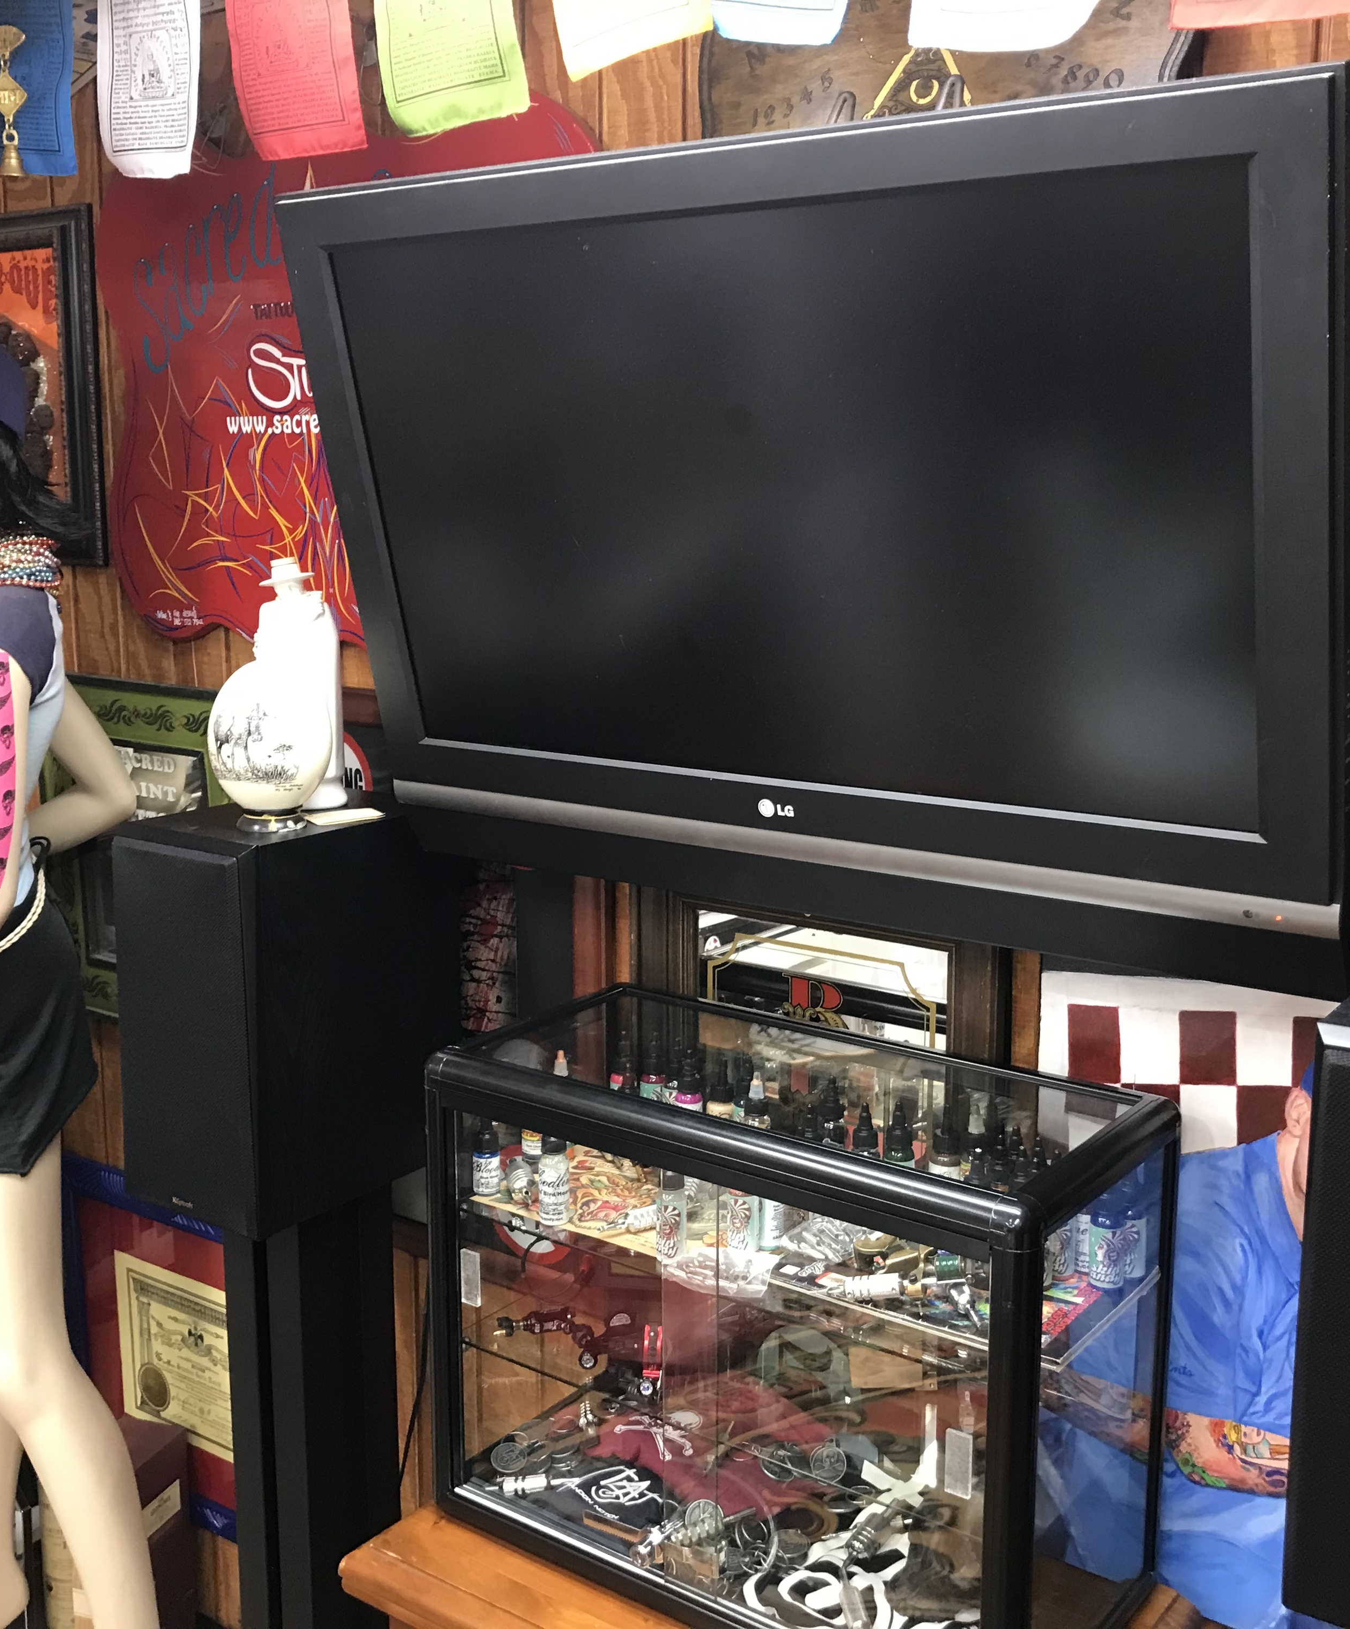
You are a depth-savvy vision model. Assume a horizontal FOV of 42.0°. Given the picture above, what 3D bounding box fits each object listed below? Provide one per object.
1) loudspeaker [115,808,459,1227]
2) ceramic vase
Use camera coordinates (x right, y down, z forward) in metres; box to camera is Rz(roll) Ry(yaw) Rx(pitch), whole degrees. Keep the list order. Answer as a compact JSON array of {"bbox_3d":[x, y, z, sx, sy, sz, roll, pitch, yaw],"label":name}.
[{"bbox_3d":[-0.458,0.221,2.112,0.225,0.449,0.343,7,13,35],"label":"loudspeaker"},{"bbox_3d":[-0.462,-0.138,2.003,0.142,0.300,0.142,0,10,0],"label":"ceramic vase"}]

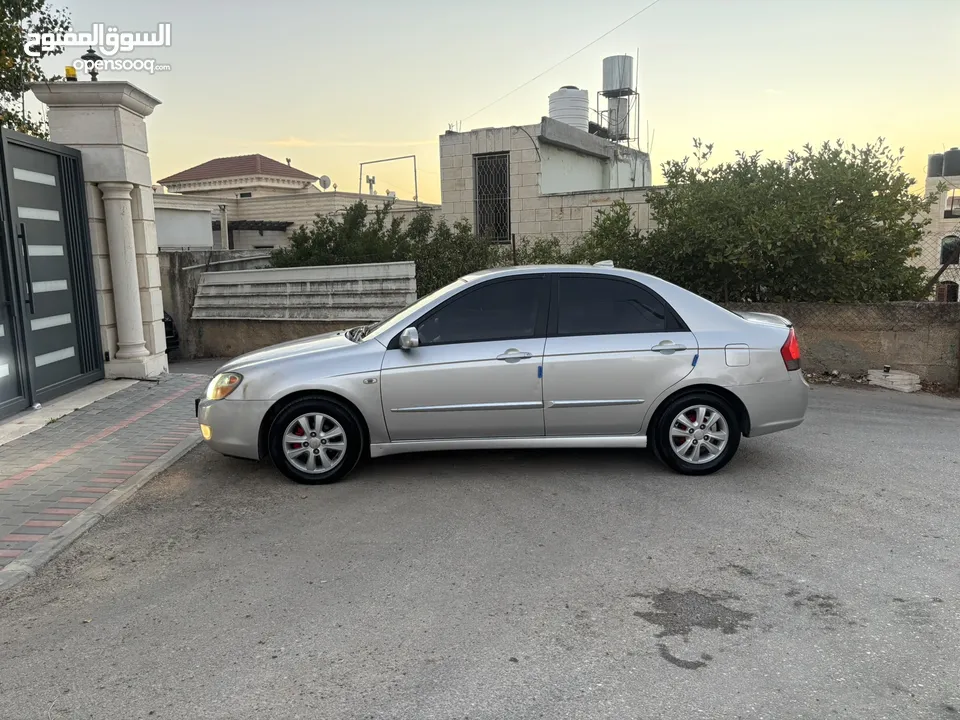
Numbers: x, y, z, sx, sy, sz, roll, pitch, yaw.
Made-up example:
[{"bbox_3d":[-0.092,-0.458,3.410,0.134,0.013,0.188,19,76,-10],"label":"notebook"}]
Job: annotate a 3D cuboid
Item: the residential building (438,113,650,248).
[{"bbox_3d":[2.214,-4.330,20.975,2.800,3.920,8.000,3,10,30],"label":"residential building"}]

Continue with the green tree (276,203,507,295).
[{"bbox_3d":[-1.485,-1.765,11.700,3.700,1.850,2.400,-2,9,0],"label":"green tree"}]

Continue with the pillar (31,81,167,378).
[{"bbox_3d":[-4.370,-1.454,8.610,1.020,3.310,1.020,-2,9,-4],"label":"pillar"}]

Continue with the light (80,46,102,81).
[{"bbox_3d":[-4.445,-3.358,8.250,0.250,0.460,0.250,-2,9,0],"label":"light"}]

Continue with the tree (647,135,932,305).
[{"bbox_3d":[4.250,-1.888,10.000,3.900,2.350,2.900,1,9,16],"label":"tree"}]

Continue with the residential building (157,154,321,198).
[{"bbox_3d":[-15.342,-11.195,46.000,9.000,4.600,5.600,3,10,28],"label":"residential building"}]

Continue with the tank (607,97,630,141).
[{"bbox_3d":[4.115,-7.215,21.500,0.560,1.150,0.560,-2,9,0],"label":"tank"}]

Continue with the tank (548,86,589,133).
[{"bbox_3d":[2.320,-6.539,18.900,1.050,1.300,1.050,-2,9,0],"label":"tank"}]

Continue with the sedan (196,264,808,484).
[{"bbox_3d":[0.186,-0.005,5.580,4.480,1.470,1.740,0,7,-7],"label":"sedan"}]

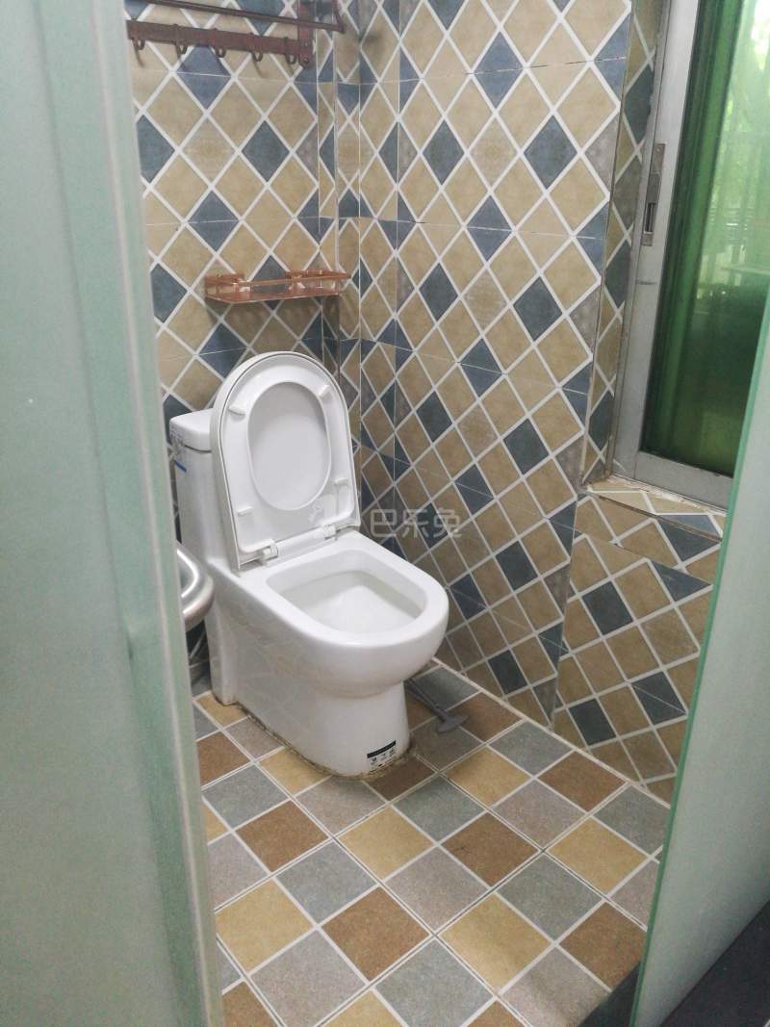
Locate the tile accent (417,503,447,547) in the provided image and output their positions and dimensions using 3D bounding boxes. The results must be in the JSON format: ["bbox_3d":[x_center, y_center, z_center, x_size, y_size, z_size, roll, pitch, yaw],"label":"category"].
[{"bbox_3d":[0.118,0.035,2.119,0.010,0.130,0.130,-18,30,-37],"label":"tile accent"}]

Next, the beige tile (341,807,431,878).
[{"bbox_3d":[0.002,0.675,1.643,0.141,0.010,0.141,-18,30,-37],"label":"beige tile"}]

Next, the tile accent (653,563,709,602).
[{"bbox_3d":[0.579,0.145,1.575,0.010,0.063,0.133,-18,29,-37],"label":"tile accent"}]

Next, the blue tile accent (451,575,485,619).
[{"bbox_3d":[0.218,0.218,2.067,0.012,0.132,0.132,-18,29,-36],"label":"blue tile accent"}]

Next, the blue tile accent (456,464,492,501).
[{"bbox_3d":[0.220,-0.084,1.939,0.010,0.064,0.130,-18,29,-37],"label":"blue tile accent"}]

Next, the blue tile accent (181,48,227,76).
[{"bbox_3d":[-0.392,-0.981,1.726,0.130,0.064,0.010,-18,30,-37],"label":"blue tile accent"}]

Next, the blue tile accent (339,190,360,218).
[{"bbox_3d":[-0.090,-0.769,1.990,0.063,0.062,0.010,-18,29,-37],"label":"blue tile accent"}]

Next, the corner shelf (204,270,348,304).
[{"bbox_3d":[-0.258,-0.555,1.949,0.324,0.051,0.147,-18,29,-37],"label":"corner shelf"}]

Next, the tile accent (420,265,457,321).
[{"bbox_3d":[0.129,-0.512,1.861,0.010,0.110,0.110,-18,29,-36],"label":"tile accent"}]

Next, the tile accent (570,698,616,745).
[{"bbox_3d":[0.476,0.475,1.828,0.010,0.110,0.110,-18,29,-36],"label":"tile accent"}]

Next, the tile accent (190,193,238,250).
[{"bbox_3d":[-0.397,-0.676,1.858,0.132,0.132,0.012,-18,29,-36],"label":"tile accent"}]

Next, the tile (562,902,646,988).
[{"bbox_3d":[0.404,0.764,1.410,0.139,0.010,0.129,-18,29,-37],"label":"tile"}]

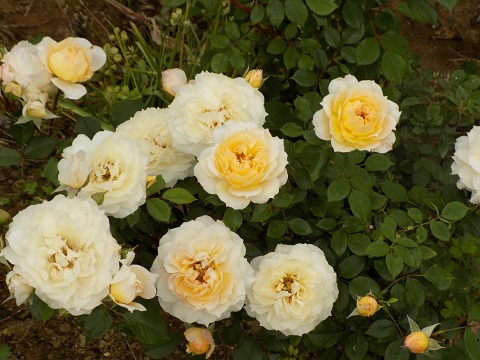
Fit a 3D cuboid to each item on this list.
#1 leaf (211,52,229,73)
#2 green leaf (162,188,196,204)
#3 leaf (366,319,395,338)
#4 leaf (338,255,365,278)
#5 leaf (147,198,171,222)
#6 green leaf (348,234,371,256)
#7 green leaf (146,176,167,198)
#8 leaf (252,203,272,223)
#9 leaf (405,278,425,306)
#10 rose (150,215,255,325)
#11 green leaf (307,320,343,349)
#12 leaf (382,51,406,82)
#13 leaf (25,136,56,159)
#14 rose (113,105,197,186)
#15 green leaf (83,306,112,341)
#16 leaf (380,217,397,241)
[{"bbox_3d":[-0.022,-0.131,1.340,0.020,0.008,0.025,33,70,14],"label":"leaf"},{"bbox_3d":[-0.064,0.019,1.280,0.038,0.008,0.023,0,50,0],"label":"green leaf"},{"bbox_3d":[0.141,0.151,1.200,0.031,0.006,0.018,-17,69,-7],"label":"leaf"},{"bbox_3d":[0.116,0.089,1.230,0.036,0.006,0.021,-40,73,-15],"label":"leaf"},{"bbox_3d":[-0.076,0.029,1.120,0.020,0.005,0.032,-38,72,-15],"label":"leaf"},{"bbox_3d":[0.118,0.065,1.180,0.026,0.005,0.022,41,73,16],"label":"green leaf"},{"bbox_3d":[-0.084,0.008,1.200,0.018,0.006,0.029,35,72,13],"label":"green leaf"},{"bbox_3d":[0.023,0.034,1.260,0.019,0.008,0.029,36,69,17],"label":"leaf"},{"bbox_3d":[0.174,0.112,1.190,0.019,0.005,0.031,-12,67,-5],"label":"leaf"},{"bbox_3d":[-0.036,0.087,1.160,0.098,0.055,0.103,-2,81,-2],"label":"rose"},{"bbox_3d":[0.090,0.163,1.260,0.037,0.007,0.030,-2,70,-1],"label":"green leaf"},{"bbox_3d":[0.165,-0.121,1.270,0.025,0.005,0.038,-20,68,-8],"label":"leaf"},{"bbox_3d":[-0.228,-0.036,1.360,0.040,0.006,0.023,-27,70,-11],"label":"leaf"},{"bbox_3d":[-0.086,-0.034,1.250,0.090,0.054,0.088,-2,56,2],"label":"rose"},{"bbox_3d":[-0.150,0.150,1.240,0.028,0.008,0.041,23,65,18],"label":"green leaf"},{"bbox_3d":[0.144,0.047,1.160,0.015,0.005,0.027,-17,68,-7],"label":"leaf"}]

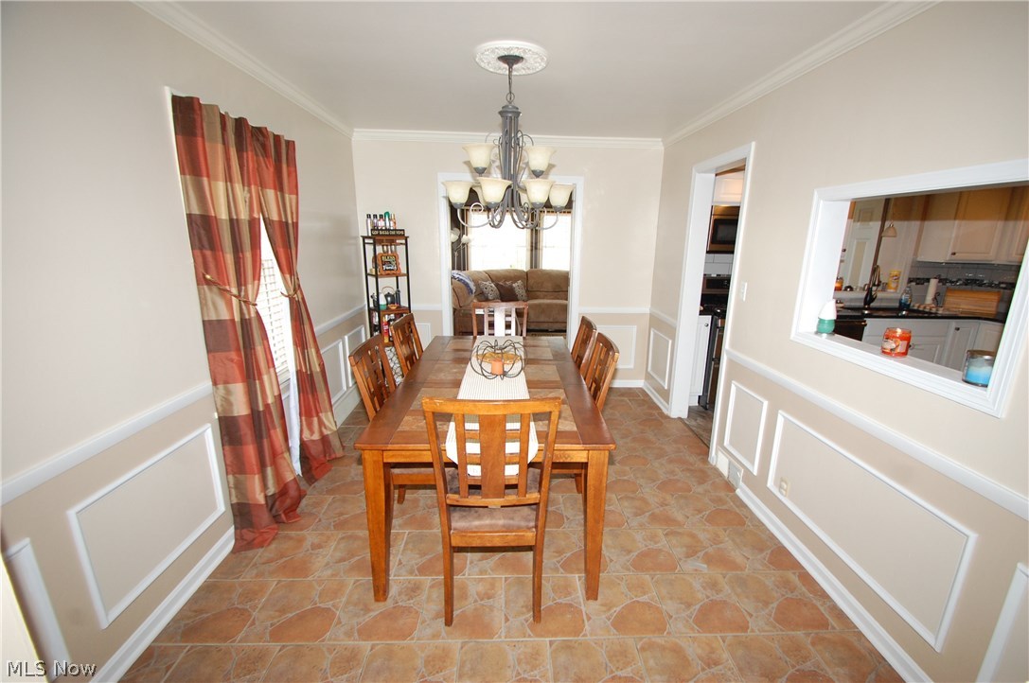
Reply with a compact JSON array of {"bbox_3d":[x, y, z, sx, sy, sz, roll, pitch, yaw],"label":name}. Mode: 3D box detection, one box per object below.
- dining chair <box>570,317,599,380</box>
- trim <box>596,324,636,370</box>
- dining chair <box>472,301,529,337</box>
[{"bbox_3d":[0.220,0.372,2.857,0.560,1.014,0.465,0,14,-1],"label":"dining chair"},{"bbox_3d":[1.012,0.067,4.405,0.479,0.464,0.022,0,14,-1],"label":"trim"},{"bbox_3d":[-0.112,0.229,3.427,0.465,1.014,0.560,0,14,-1],"label":"dining chair"}]

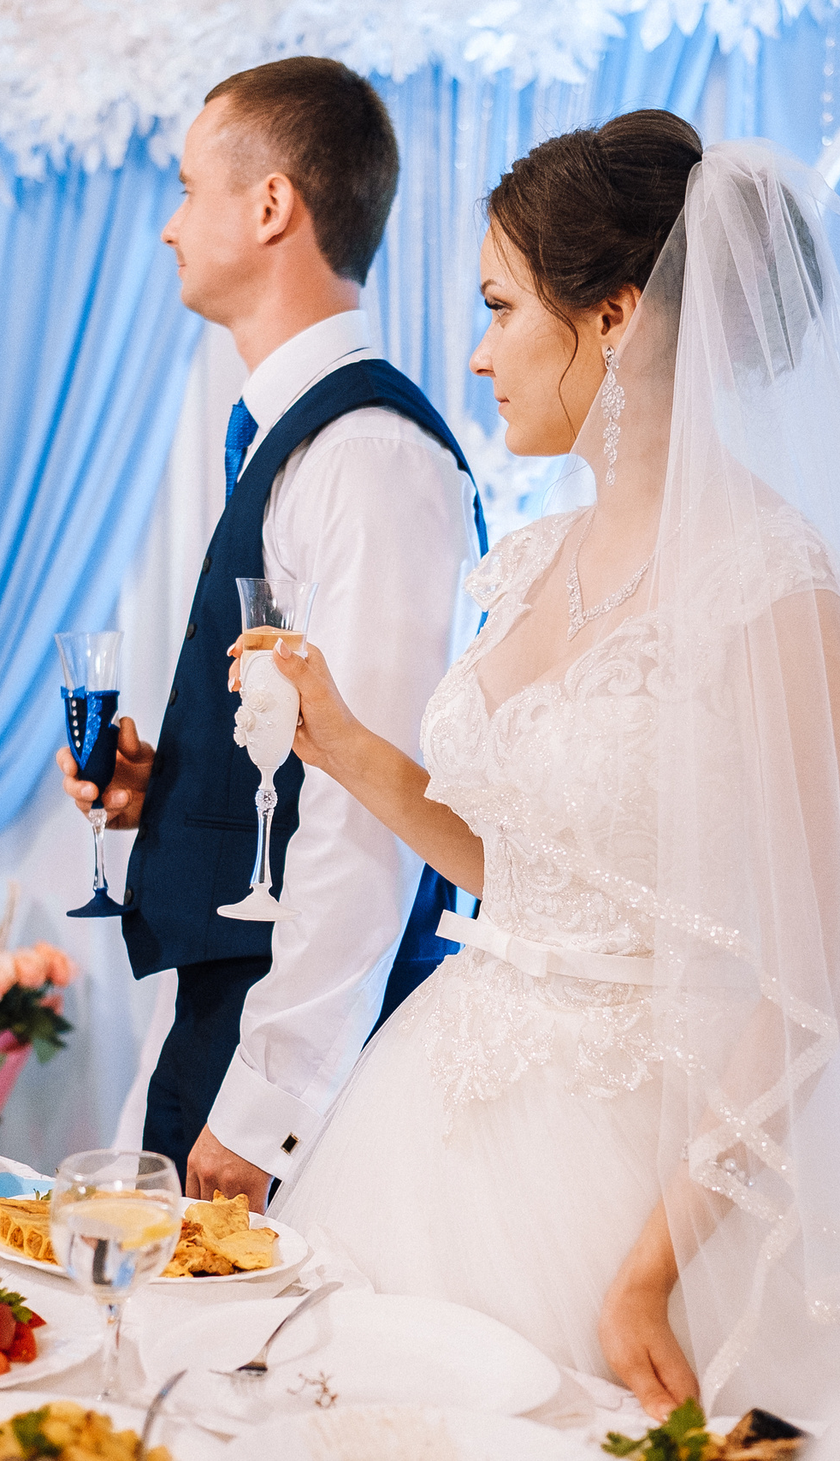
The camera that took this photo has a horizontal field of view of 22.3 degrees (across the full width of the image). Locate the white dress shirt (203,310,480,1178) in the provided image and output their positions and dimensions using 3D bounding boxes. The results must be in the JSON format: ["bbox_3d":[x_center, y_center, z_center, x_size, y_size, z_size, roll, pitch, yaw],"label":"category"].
[{"bbox_3d":[-0.102,-0.012,1.949,0.330,0.750,0.500,1,4,-15],"label":"white dress shirt"}]

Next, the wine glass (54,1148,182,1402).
[{"bbox_3d":[-0.203,0.362,1.430,0.083,0.164,0.083,2,3,0],"label":"wine glass"}]

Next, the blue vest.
[{"bbox_3d":[-0.106,-0.054,1.950,0.310,0.570,0.420,1,4,-15],"label":"blue vest"}]

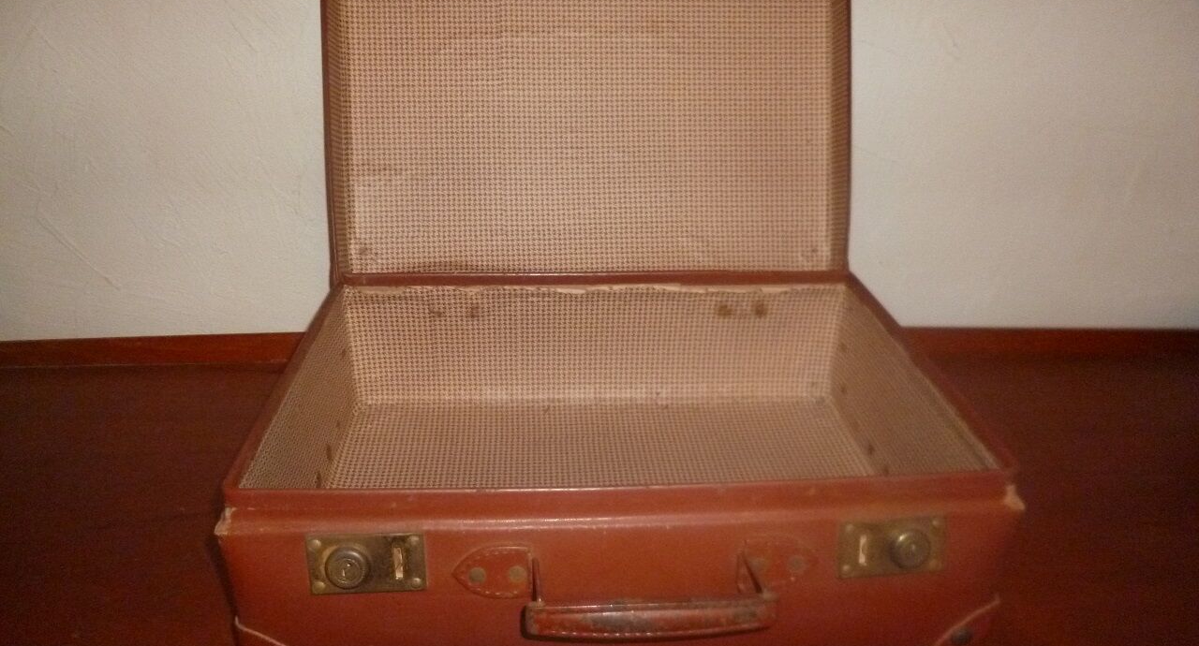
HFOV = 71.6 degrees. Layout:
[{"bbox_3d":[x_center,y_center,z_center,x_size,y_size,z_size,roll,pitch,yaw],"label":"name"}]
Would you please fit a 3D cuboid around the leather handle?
[{"bbox_3d":[0.026,0.165,0.498,0.149,0.037,0.039,-1,25,-4],"label":"leather handle"}]

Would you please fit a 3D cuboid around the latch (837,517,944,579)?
[{"bbox_3d":[0.182,0.142,0.516,0.065,0.044,0.012,-1,25,-4],"label":"latch"}]

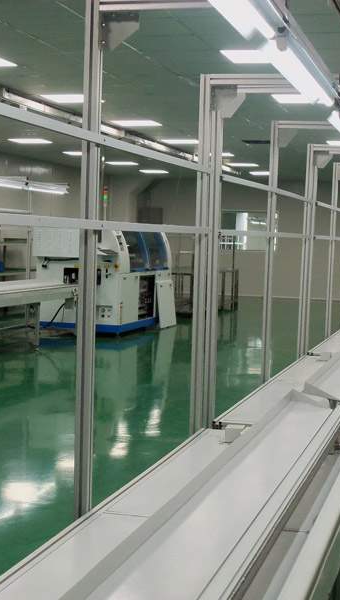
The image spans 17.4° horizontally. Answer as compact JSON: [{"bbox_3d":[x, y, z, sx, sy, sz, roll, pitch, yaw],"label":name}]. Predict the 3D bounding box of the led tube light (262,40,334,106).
[{"bbox_3d":[0.418,-0.705,3.413,0.100,0.070,1.230,2,3,14],"label":"led tube light"}]

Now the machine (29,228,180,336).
[{"bbox_3d":[-0.939,-0.380,16.673,1.260,1.570,2.900,3,3,14],"label":"machine"}]

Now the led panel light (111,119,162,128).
[{"bbox_3d":[-0.401,-2.217,13.848,0.590,0.060,0.590,2,3,14],"label":"led panel light"}]

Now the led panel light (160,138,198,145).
[{"bbox_3d":[0.204,-2.332,16.265,0.590,0.060,0.590,2,3,14],"label":"led panel light"}]

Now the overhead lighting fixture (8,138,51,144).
[{"bbox_3d":[-2.090,-2.429,16.838,0.575,0.050,0.575,3,3,14],"label":"overhead lighting fixture"}]

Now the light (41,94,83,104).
[{"bbox_3d":[-0.996,-2.091,11.433,0.575,0.050,0.575,3,3,14],"label":"light"}]

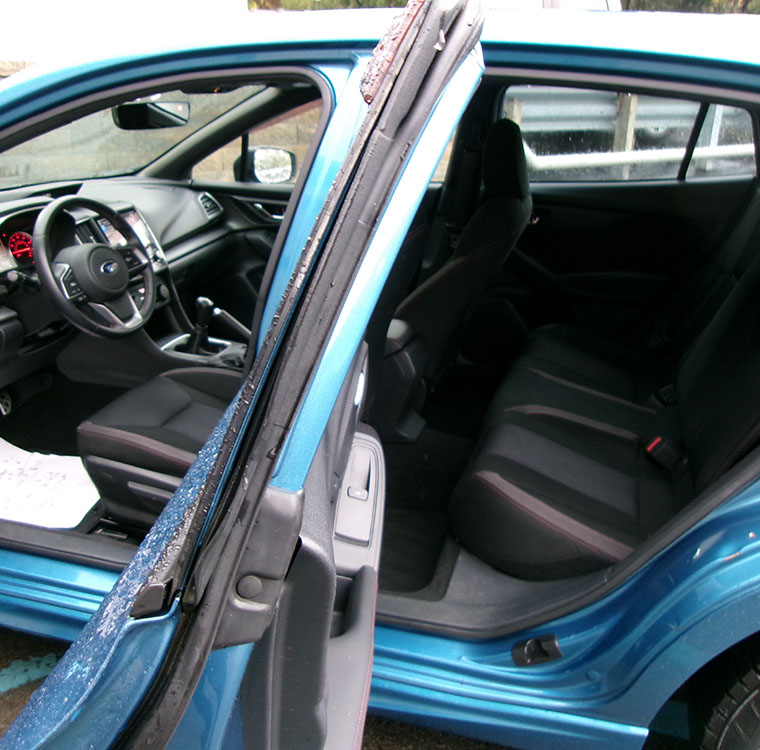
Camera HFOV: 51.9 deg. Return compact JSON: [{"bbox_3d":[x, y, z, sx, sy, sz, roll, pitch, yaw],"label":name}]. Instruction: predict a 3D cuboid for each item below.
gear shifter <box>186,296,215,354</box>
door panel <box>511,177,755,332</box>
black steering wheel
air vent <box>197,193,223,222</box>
[{"bbox_3d":[-0.517,-0.143,2.248,0.062,0.165,0.056,14,24,13],"label":"gear shifter"},{"bbox_3d":[0.783,-0.342,2.512,0.790,0.570,0.130,6,22,17],"label":"door panel"},{"bbox_3d":[-0.678,-0.255,1.867,0.110,0.370,0.370,-19,13,24],"label":"black steering wheel"},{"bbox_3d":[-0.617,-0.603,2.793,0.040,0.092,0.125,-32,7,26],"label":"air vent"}]

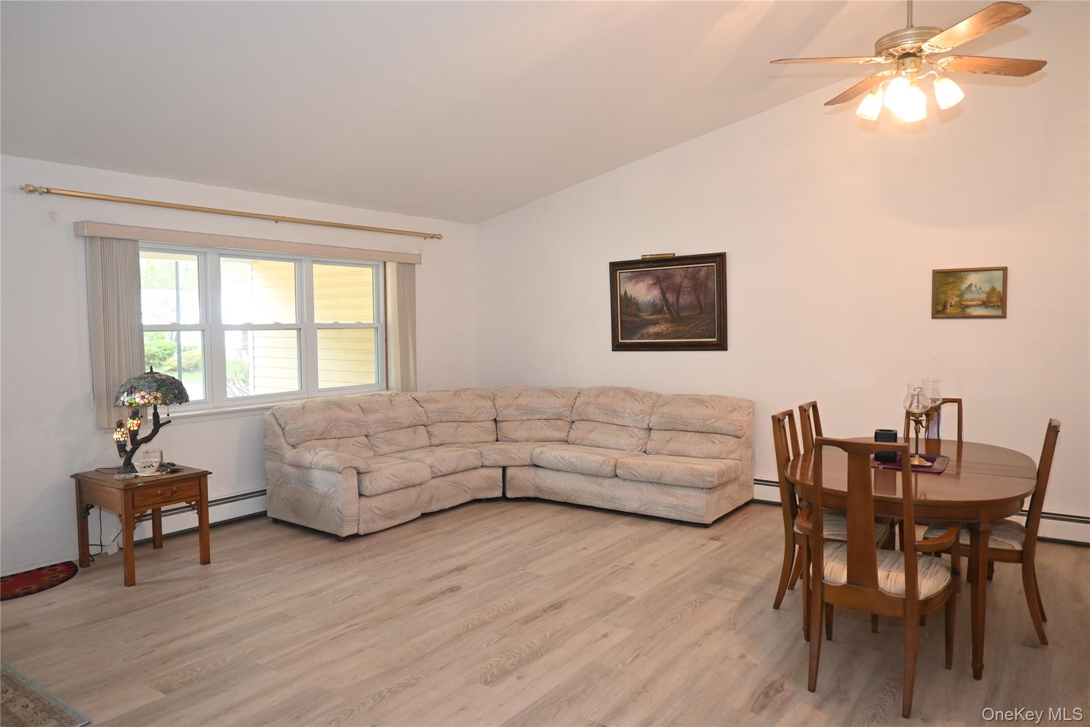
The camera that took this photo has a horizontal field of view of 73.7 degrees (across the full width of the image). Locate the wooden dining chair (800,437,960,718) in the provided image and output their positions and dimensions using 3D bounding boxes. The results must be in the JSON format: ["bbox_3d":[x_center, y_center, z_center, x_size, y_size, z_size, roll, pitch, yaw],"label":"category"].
[{"bbox_3d":[1.316,0.764,2.894,0.563,0.990,0.573,1,4,37],"label":"wooden dining chair"}]

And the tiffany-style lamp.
[{"bbox_3d":[-2.419,0.341,4.489,0.422,0.633,0.412,-3,4,-38],"label":"tiffany-style lamp"}]

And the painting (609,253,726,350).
[{"bbox_3d":[1.026,-0.502,6.218,1.100,0.799,0.050,1,4,37],"label":"painting"}]

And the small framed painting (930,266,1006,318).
[{"bbox_3d":[2.838,-0.467,4.868,0.436,0.337,0.030,1,4,37],"label":"small framed painting"}]

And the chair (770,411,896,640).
[{"bbox_3d":[1.439,0.738,3.587,0.553,0.965,0.462,1,4,34],"label":"chair"}]

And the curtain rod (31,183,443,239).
[{"bbox_3d":[-2.048,-1.132,5.670,0.090,0.065,3.497,1,4,37],"label":"curtain rod"}]

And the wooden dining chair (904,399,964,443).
[{"bbox_3d":[2.237,0.693,4.230,0.472,0.960,0.553,1,4,37],"label":"wooden dining chair"}]

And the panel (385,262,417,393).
[{"bbox_3d":[-1.293,-0.323,6.709,0.101,1.206,0.241,1,4,37],"label":"panel"}]

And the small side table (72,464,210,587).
[{"bbox_3d":[-2.439,0.955,4.424,0.673,0.561,0.512,1,4,37],"label":"small side table"}]

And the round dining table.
[{"bbox_3d":[1.800,0.846,3.574,1.015,0.739,1.668,1,4,34],"label":"round dining table"}]

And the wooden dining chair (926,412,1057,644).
[{"bbox_3d":[2.078,0.734,3.408,0.553,0.971,0.462,1,4,34],"label":"wooden dining chair"}]

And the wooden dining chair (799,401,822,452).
[{"bbox_3d":[1.706,0.714,3.958,0.553,0.965,0.462,1,4,37],"label":"wooden dining chair"}]

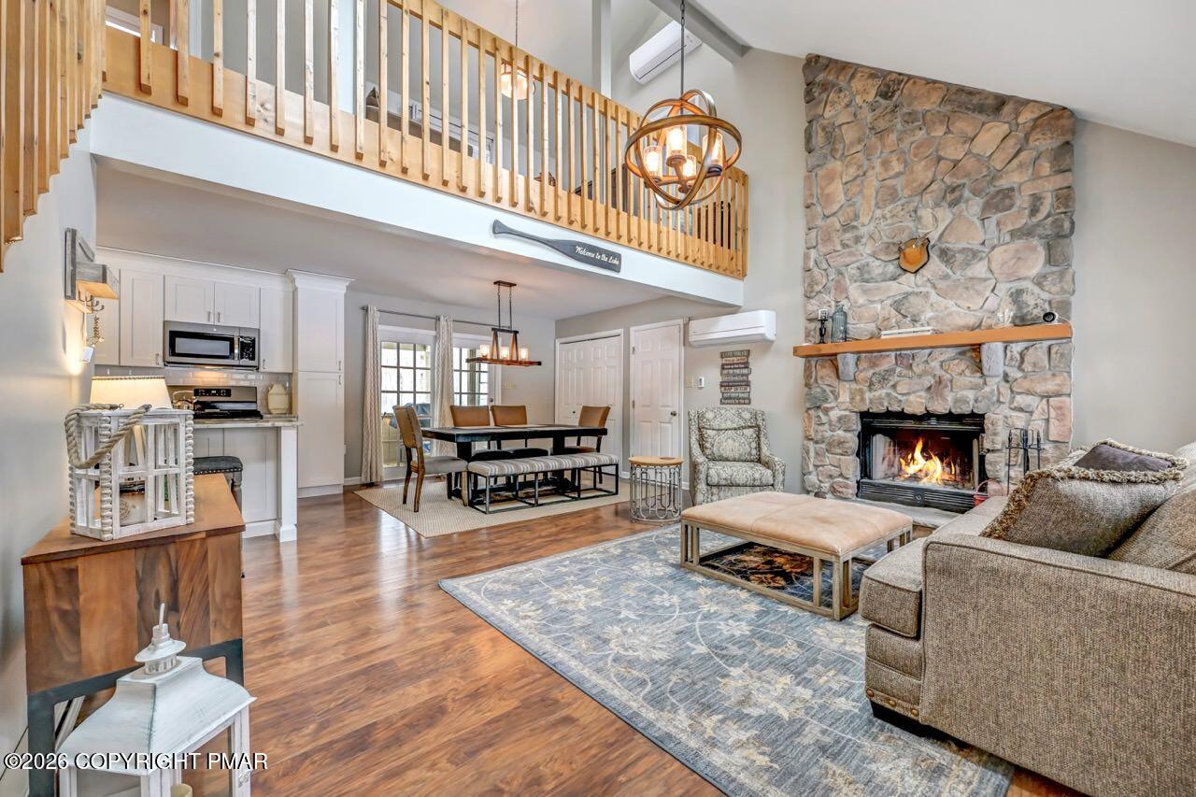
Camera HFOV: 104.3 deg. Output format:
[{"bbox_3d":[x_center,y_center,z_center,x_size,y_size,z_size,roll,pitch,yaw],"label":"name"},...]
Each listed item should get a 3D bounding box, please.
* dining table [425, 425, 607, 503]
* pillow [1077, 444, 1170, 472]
[{"bbox_3d":[-0.979,0.739,5.503,1.850,0.760,1.040,0,-1,-35],"label":"dining table"},{"bbox_3d":[2.495,0.433,2.237,0.170,0.430,0.500,18,-4,-10],"label":"pillow"}]

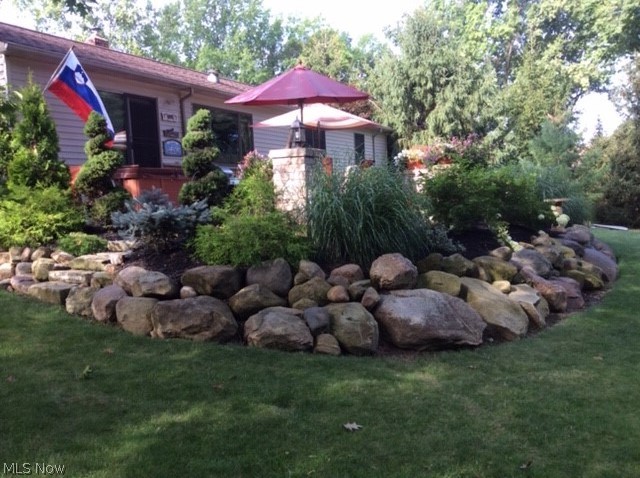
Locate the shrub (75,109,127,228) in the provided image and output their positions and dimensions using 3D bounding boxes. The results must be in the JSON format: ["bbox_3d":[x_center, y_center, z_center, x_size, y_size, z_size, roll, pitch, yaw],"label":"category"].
[{"bbox_3d":[-3.228,-1.042,9.000,0.800,1.720,0.800,-4,5,-19],"label":"shrub"}]

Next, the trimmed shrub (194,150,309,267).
[{"bbox_3d":[-0.843,-0.375,7.500,1.380,1.420,1.250,-3,5,-6],"label":"trimmed shrub"}]

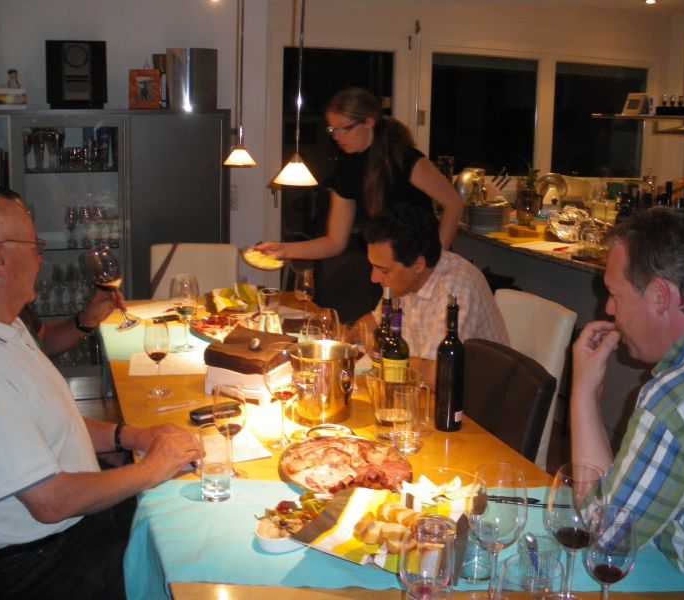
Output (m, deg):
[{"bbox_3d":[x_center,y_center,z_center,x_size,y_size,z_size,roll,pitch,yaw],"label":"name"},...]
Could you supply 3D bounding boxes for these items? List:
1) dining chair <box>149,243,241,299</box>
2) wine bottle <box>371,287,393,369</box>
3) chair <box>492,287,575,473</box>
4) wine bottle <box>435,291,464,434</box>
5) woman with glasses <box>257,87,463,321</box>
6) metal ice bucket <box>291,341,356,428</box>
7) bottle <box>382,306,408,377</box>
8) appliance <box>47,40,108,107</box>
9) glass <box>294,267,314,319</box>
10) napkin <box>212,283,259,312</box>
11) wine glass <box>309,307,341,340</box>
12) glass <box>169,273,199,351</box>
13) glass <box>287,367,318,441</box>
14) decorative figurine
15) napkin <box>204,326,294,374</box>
[{"bbox_3d":[-0.694,0.213,4.002,0.440,0.910,0.550,-1,13,-12],"label":"dining chair"},{"bbox_3d":[0.132,0.129,2.493,0.076,0.310,0.076,2,12,3],"label":"wine bottle"},{"bbox_3d":[0.413,0.480,2.926,0.580,0.940,0.460,-3,12,-21],"label":"chair"},{"bbox_3d":[0.280,0.167,2.147,0.074,0.340,0.074,1,12,0],"label":"wine bottle"},{"bbox_3d":[0.050,-0.022,3.402,0.600,1.660,0.600,-10,16,-41],"label":"woman with glasses"},{"bbox_3d":[-0.051,0.221,2.225,0.180,0.188,0.180,1,12,0],"label":"metal ice bucket"},{"bbox_3d":[0.150,0.158,2.291,0.073,0.292,0.073,1,12,0],"label":"bottle"},{"bbox_3d":[-1.442,-1.216,4.517,0.320,0.355,0.170,-3,12,-19],"label":"appliance"},{"bbox_3d":[-0.145,-0.031,3.335,0.080,0.203,0.080,1,12,0],"label":"glass"},{"bbox_3d":[-0.451,-0.006,3.471,0.200,0.085,0.190,1,12,0],"label":"napkin"},{"bbox_3d":[-0.053,0.149,2.436,0.090,0.239,0.090,1,12,0],"label":"wine glass"},{"bbox_3d":[-0.559,0.046,2.967,0.104,0.254,0.104,-1,12,-11],"label":"glass"},{"bbox_3d":[-0.102,0.262,2.135,0.082,0.184,0.082,1,12,-3],"label":"glass"},{"bbox_3d":[-1.724,-1.162,4.366,0.070,0.108,0.065,-3,12,-19],"label":"decorative figurine"},{"bbox_3d":[-0.281,0.154,2.531,0.225,0.055,0.225,8,13,29],"label":"napkin"}]

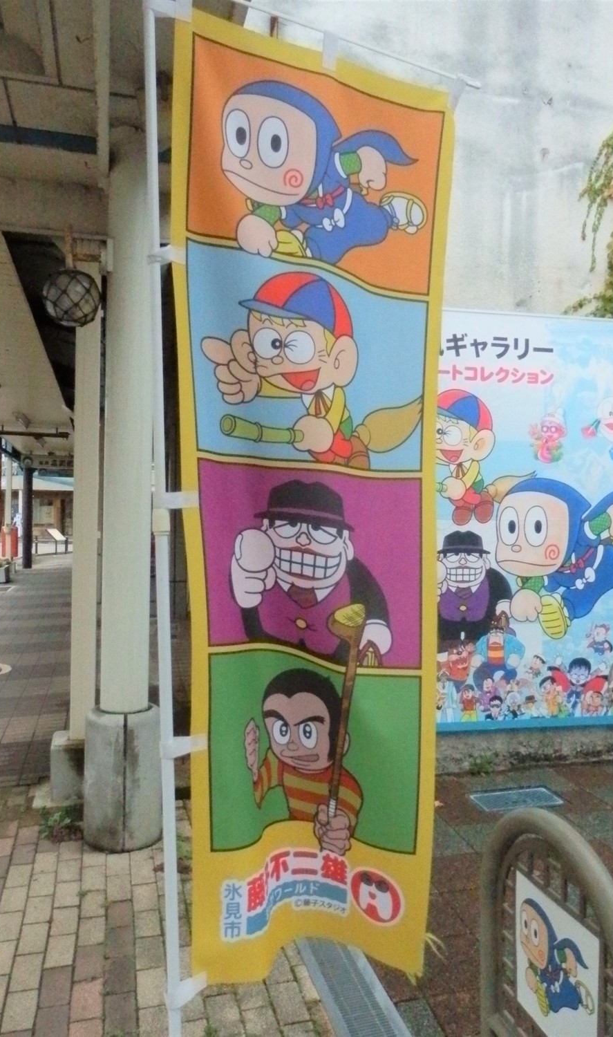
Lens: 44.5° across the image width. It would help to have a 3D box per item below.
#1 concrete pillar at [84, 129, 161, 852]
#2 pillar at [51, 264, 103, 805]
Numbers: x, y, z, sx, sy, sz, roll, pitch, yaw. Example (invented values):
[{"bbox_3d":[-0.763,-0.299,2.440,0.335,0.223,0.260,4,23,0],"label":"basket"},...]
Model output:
[{"bbox_3d":[-0.839,-0.144,3.523,0.352,3.273,0.352,1,0,-15],"label":"concrete pillar"},{"bbox_3d":[-1.211,0.035,4.133,0.318,2.900,0.328,1,0,-15],"label":"pillar"}]

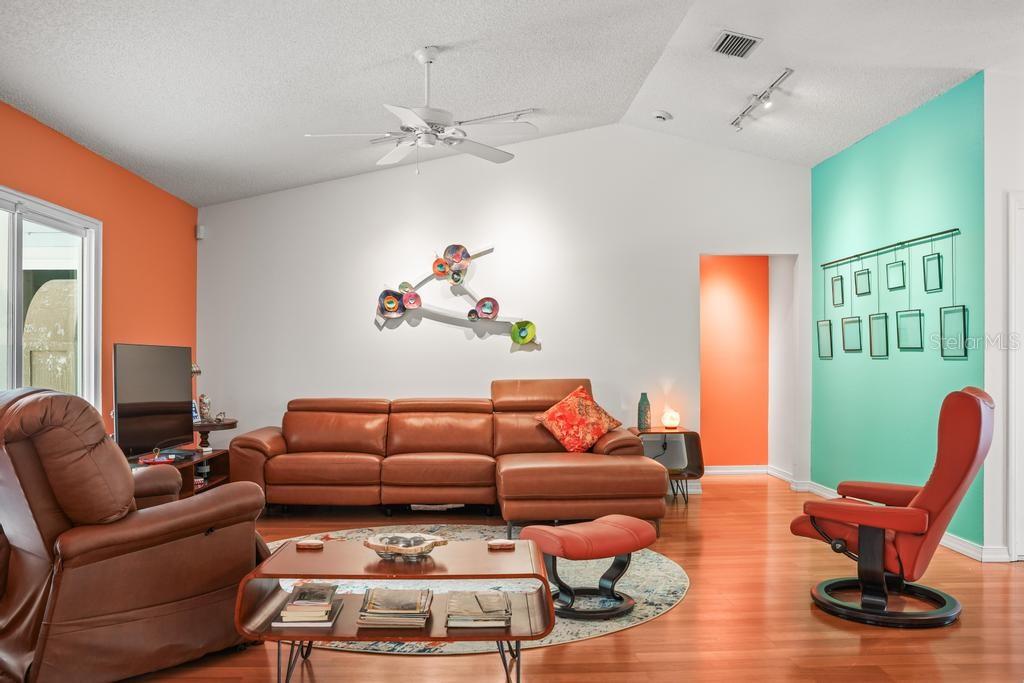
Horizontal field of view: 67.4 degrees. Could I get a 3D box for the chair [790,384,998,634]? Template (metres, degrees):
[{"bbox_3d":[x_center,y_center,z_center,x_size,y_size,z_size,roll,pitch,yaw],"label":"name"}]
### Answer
[{"bbox_3d":[1.774,0.734,3.615,0.800,1.020,0.780,-1,-1,32],"label":"chair"}]

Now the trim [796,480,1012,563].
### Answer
[{"bbox_3d":[2.650,1.236,5.526,0.250,0.085,2.300,0,-1,-3],"label":"trim"}]

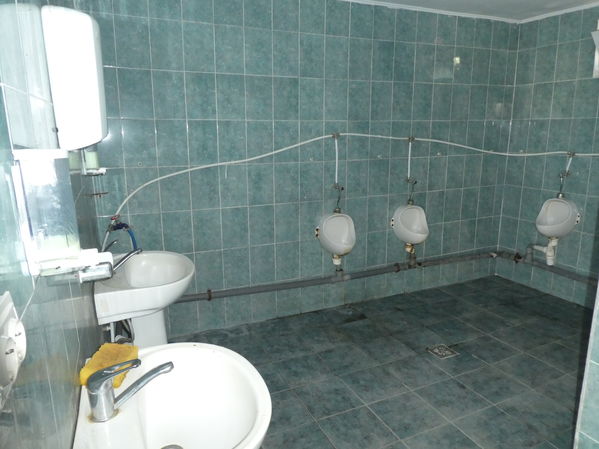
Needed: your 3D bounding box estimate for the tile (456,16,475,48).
[{"bbox_3d":[1.377,-1.590,3.443,0.200,0.228,0.010,-6,13,-22],"label":"tile"}]

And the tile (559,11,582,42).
[{"bbox_3d":[2.158,-1.567,3.305,0.010,0.220,0.200,-6,14,-22],"label":"tile"}]

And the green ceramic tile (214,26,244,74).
[{"bbox_3d":[-0.461,-1.147,2.731,0.198,0.297,0.010,-6,14,-22],"label":"green ceramic tile"}]

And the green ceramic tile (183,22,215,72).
[{"bbox_3d":[-0.649,-1.136,2.679,0.200,0.300,0.010,-6,14,-23],"label":"green ceramic tile"}]

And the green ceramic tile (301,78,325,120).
[{"bbox_3d":[0.092,-0.916,3.055,0.200,0.300,0.010,-6,14,-23],"label":"green ceramic tile"}]

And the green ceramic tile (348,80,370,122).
[{"bbox_3d":[0.460,-0.947,3.179,0.198,0.297,0.010,-6,14,-22],"label":"green ceramic tile"}]

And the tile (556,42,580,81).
[{"bbox_3d":[2.127,-1.288,3.276,0.010,0.295,0.198,-5,13,-20],"label":"tile"}]

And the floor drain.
[{"bbox_3d":[0.957,0.851,2.769,0.144,0.010,0.144,-6,14,-23],"label":"floor drain"}]

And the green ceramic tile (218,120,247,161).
[{"bbox_3d":[-0.457,-0.556,2.843,0.198,0.295,0.010,-6,14,-23],"label":"green ceramic tile"}]

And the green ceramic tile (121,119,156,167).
[{"bbox_3d":[-1.014,-0.513,2.651,0.200,0.300,0.010,-6,13,-22],"label":"green ceramic tile"}]

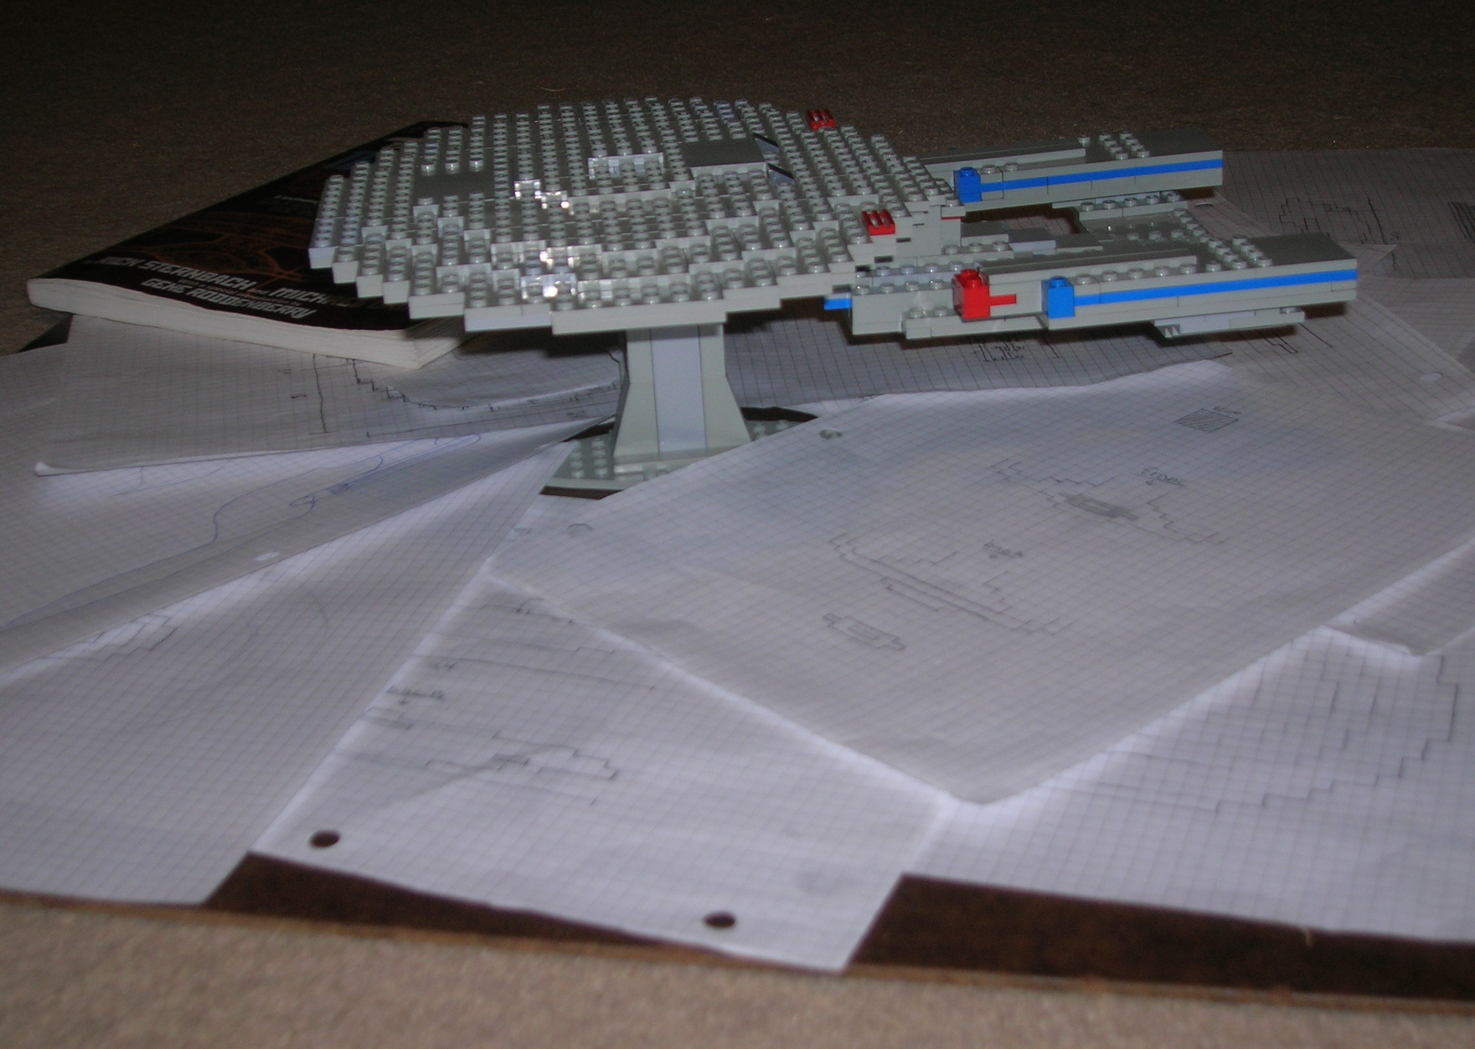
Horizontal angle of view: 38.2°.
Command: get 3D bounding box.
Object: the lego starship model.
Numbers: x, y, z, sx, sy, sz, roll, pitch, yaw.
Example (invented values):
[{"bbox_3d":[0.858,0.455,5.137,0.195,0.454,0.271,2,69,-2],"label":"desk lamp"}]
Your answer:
[{"bbox_3d":[0.025,-0.079,0.720,0.320,0.115,0.240,-5,25,-5],"label":"lego starship model"}]

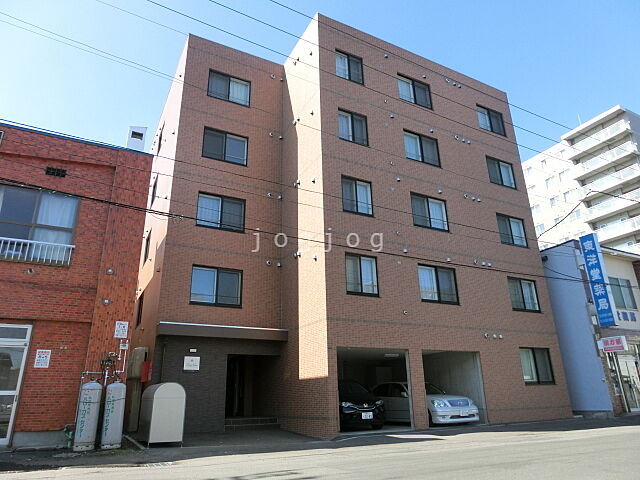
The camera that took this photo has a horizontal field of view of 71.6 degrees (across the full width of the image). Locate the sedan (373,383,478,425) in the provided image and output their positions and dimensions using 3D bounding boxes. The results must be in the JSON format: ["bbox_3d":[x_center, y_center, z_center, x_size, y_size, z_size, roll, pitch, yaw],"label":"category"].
[{"bbox_3d":[3.322,5.784,15.775,1.770,1.460,4.700,9,-22,-27],"label":"sedan"}]

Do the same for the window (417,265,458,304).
[{"bbox_3d":[3.981,1.514,14.883,1.631,1.261,0.120,9,-22,-27],"label":"window"}]

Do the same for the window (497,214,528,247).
[{"bbox_3d":[7.667,-0.342,17.667,1.522,1.217,0.120,9,-22,-27],"label":"window"}]

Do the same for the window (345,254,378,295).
[{"bbox_3d":[1.284,1.080,13.506,1.163,1.283,0.120,9,-22,-27],"label":"window"}]

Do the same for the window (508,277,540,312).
[{"bbox_3d":[7.738,2.103,16.807,1.565,1.272,0.120,9,-22,-27],"label":"window"}]

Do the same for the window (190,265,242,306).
[{"bbox_3d":[-3.350,1.545,14.537,1.700,1.260,0.120,9,-22,-27],"label":"window"}]

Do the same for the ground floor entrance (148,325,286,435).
[{"bbox_3d":[-3.070,4.311,13.763,4.000,3.050,1.400,9,-22,-27],"label":"ground floor entrance"}]

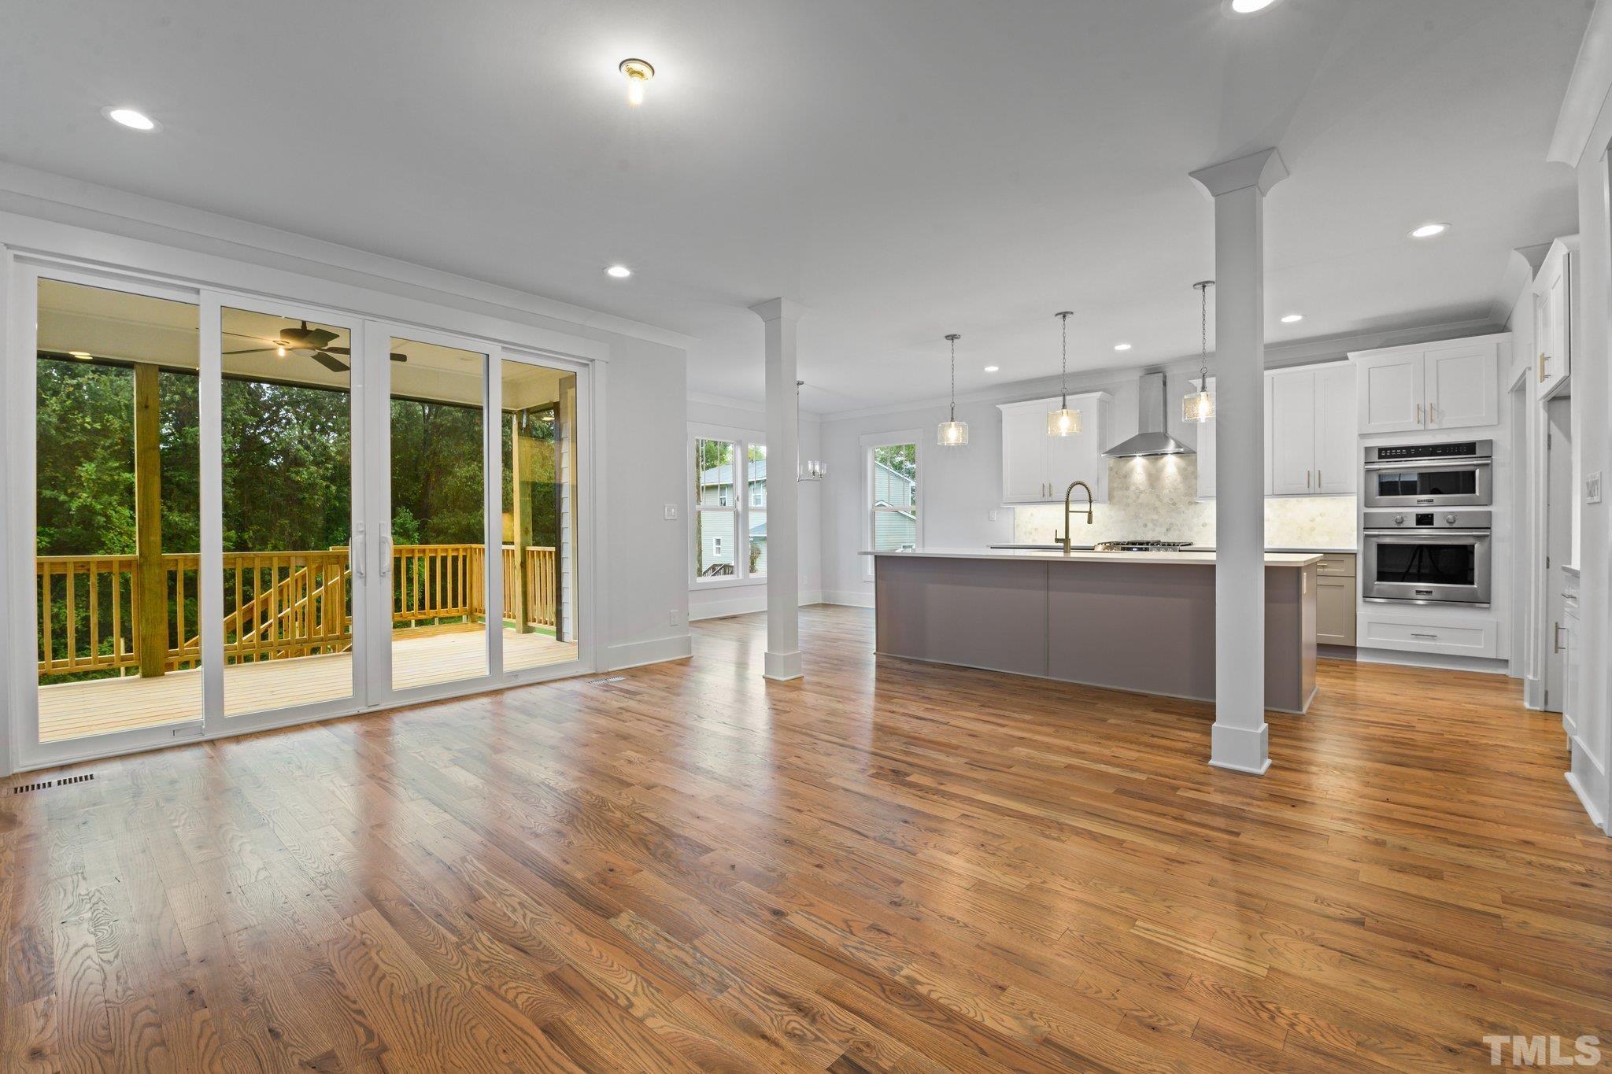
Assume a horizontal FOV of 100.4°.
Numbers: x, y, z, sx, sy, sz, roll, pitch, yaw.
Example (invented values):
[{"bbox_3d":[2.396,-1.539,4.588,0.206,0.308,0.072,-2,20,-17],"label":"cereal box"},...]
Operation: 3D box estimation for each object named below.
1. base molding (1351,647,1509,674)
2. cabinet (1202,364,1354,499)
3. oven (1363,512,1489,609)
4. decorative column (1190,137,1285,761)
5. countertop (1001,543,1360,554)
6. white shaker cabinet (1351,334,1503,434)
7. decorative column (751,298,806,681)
[{"bbox_3d":[4.978,0.988,5.372,0.879,0.113,0.035,0,1,41],"label":"base molding"},{"bbox_3d":[4.404,-0.938,6.324,1.242,1.197,0.347,0,1,41],"label":"cabinet"},{"bbox_3d":[5.012,0.164,5.454,0.755,0.740,0.600,0,1,40],"label":"oven"},{"bbox_3d":[2.035,-0.313,3.143,0.322,2.750,0.322,0,1,40],"label":"decorative column"},{"bbox_3d":[3.525,0.114,6.812,3.210,0.040,0.650,0,1,40],"label":"countertop"},{"bbox_3d":[5.101,-1.193,5.530,0.901,0.670,0.623,0,1,41],"label":"white shaker cabinet"},{"bbox_3d":[-0.167,-0.321,5.045,0.320,2.750,0.320,0,1,40],"label":"decorative column"}]

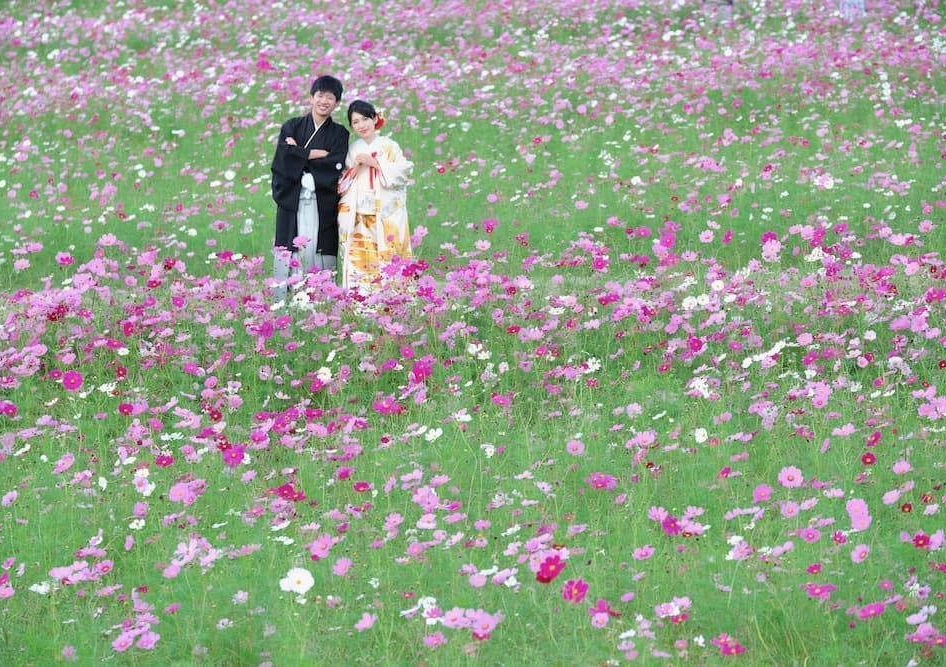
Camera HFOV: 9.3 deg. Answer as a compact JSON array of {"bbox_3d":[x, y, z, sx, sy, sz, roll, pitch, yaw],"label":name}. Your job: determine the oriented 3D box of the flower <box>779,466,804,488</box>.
[{"bbox_3d":[1.226,0.555,22.500,0.098,0.085,0.035,0,-17,0],"label":"flower"}]

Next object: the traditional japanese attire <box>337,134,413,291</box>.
[{"bbox_3d":[-0.660,-0.704,39.500,0.515,1.314,0.430,1,4,7],"label":"traditional japanese attire"}]

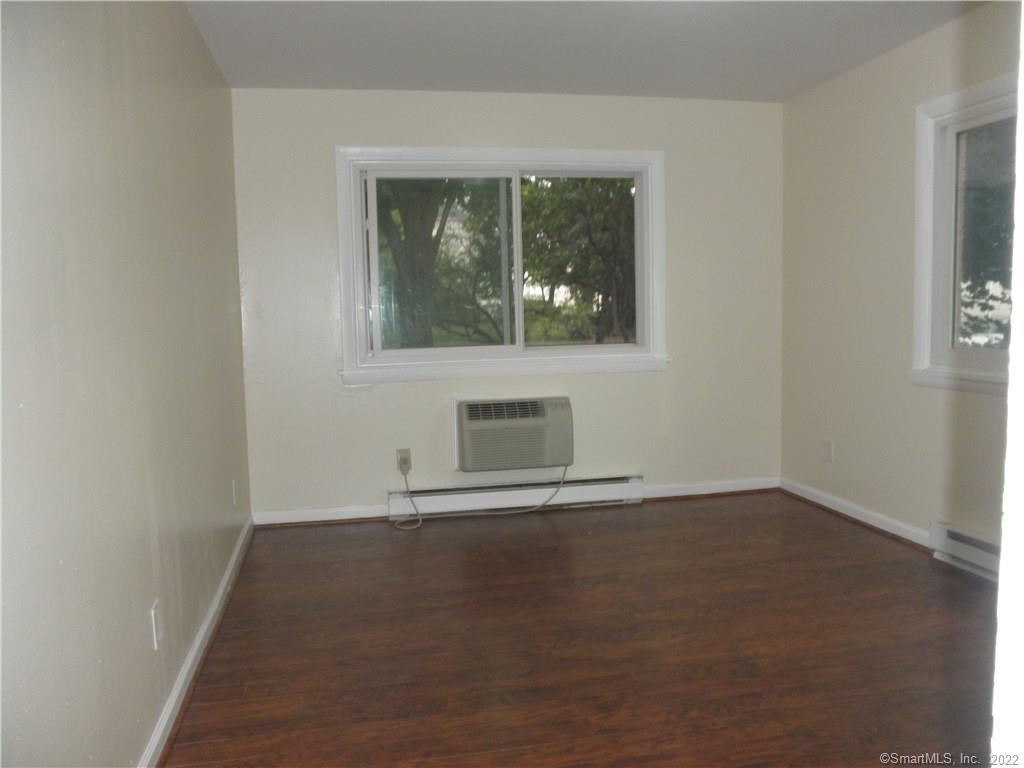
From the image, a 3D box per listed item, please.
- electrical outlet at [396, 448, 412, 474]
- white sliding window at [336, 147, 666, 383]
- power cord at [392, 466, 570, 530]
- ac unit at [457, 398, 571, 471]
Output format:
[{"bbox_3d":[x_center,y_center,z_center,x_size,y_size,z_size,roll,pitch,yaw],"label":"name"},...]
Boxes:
[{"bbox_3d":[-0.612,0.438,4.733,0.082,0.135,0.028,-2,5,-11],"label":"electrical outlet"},{"bbox_3d":[-0.015,-0.685,4.769,1.930,1.292,0.110,-2,5,-11],"label":"white sliding window"},{"bbox_3d":[-0.152,0.607,4.680,1.020,0.287,0.320,-2,5,-11],"label":"power cord"},{"bbox_3d":[0.023,0.288,4.769,0.650,0.397,0.180,-2,5,-11],"label":"ac unit"}]

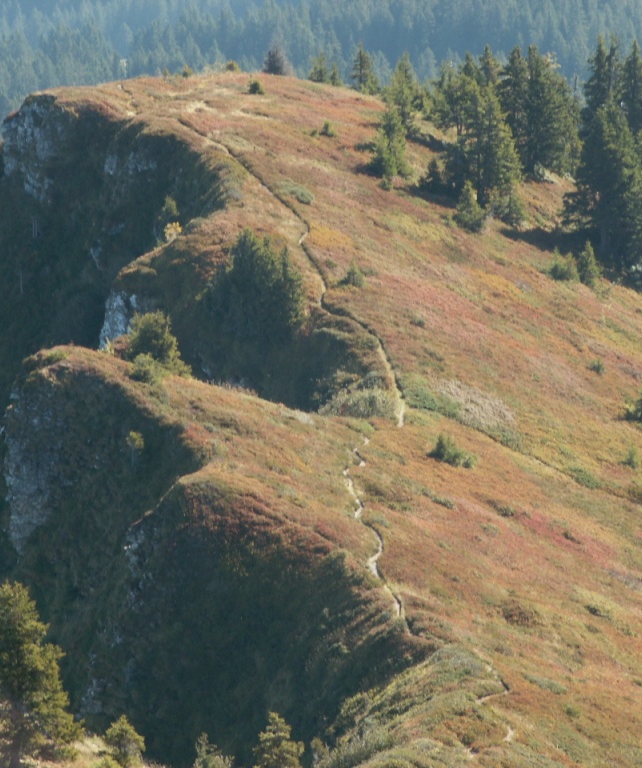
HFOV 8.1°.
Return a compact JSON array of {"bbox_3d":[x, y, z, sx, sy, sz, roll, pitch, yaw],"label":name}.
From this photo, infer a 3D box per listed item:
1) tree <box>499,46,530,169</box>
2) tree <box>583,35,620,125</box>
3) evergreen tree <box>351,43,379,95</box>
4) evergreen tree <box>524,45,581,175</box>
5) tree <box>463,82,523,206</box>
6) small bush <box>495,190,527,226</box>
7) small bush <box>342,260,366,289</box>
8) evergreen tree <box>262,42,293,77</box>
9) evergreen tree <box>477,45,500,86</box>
[{"bbox_3d":[17.440,-25.070,408.000,2.700,10.960,2.700,0,12,0],"label":"tree"},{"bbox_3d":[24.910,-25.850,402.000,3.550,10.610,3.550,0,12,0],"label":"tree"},{"bbox_3d":[5.010,-35.550,510.000,3.160,5.680,3.000,0,10,0],"label":"evergreen tree"},{"bbox_3d":[20.560,-24.650,402.000,5.150,11.260,5.150,0,12,0],"label":"evergreen tree"},{"bbox_3d":[17.050,-23.910,450.000,5.770,12.150,5.480,0,10,0],"label":"tree"},{"bbox_3d":[15.910,-14.800,378.000,2.670,2.790,2.670,0,12,0],"label":"small bush"},{"bbox_3d":[2.671,-9.000,372.000,1.973,2.146,1.874,0,13,0],"label":"small bush"},{"bbox_3d":[-4.180,-31.350,435.000,3.080,3.010,3.080,0,12,0],"label":"evergreen tree"},{"bbox_3d":[15.914,-28.169,430.000,2.660,8.327,2.527,0,13,0],"label":"evergreen tree"}]

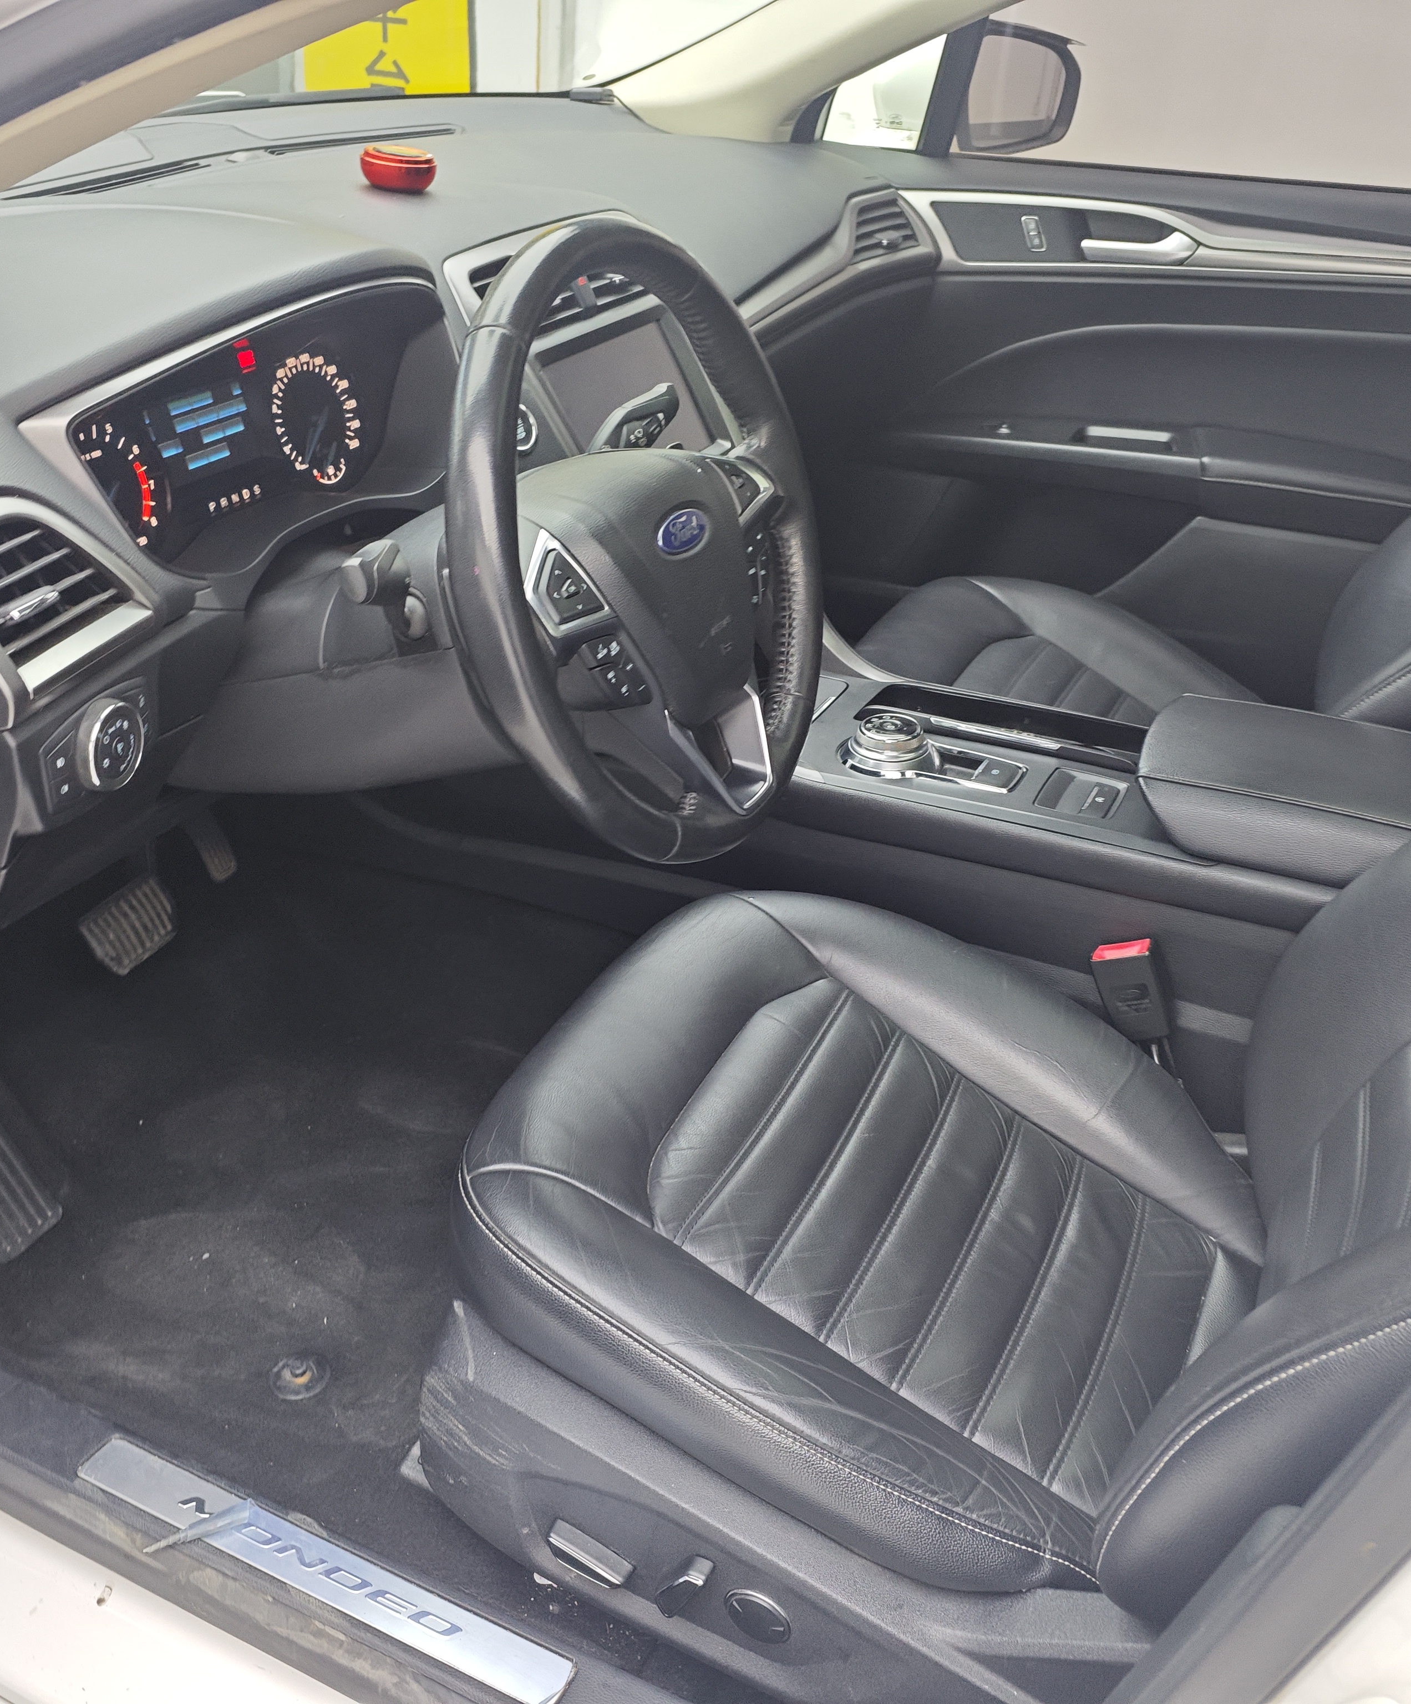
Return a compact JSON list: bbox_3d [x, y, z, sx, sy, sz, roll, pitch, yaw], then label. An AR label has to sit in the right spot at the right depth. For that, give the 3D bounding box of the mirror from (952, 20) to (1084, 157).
[{"bbox_3d":[0.374,-0.954,1.977,0.200,0.150,0.115,-26,39,-37],"label":"mirror"}]

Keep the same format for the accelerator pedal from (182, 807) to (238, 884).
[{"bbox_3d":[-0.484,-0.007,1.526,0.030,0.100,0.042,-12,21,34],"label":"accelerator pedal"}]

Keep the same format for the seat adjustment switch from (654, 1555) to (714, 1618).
[{"bbox_3d":[-0.013,0.423,0.906,0.021,0.038,0.021,14,33,22],"label":"seat adjustment switch"}]

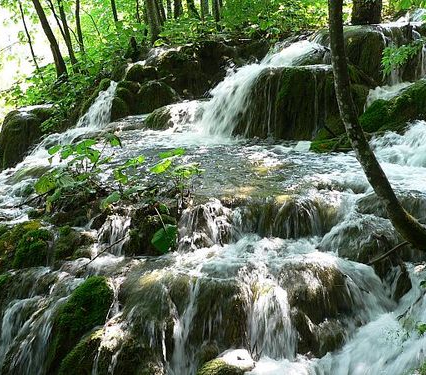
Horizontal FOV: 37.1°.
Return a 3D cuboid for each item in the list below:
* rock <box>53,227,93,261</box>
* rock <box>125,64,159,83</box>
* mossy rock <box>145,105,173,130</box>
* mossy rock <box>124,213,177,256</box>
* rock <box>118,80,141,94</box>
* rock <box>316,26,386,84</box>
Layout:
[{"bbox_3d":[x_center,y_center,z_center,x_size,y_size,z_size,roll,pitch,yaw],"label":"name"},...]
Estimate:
[{"bbox_3d":[-0.966,0.388,4.400,0.269,0.231,0.270,0,11,0],"label":"rock"},{"bbox_3d":[-0.965,-1.561,8.700,0.451,0.241,0.420,0,11,0],"label":"rock"},{"bbox_3d":[-0.631,-0.826,7.500,0.321,0.301,0.360,0,11,0],"label":"mossy rock"},{"bbox_3d":[-0.435,0.340,4.500,0.357,0.291,0.320,0,11,0],"label":"mossy rock"},{"bbox_3d":[-1.091,-1.306,8.300,0.304,0.179,0.320,0,11,0],"label":"rock"},{"bbox_3d":[1.861,-1.786,8.600,0.919,0.769,0.850,0,11,0],"label":"rock"}]

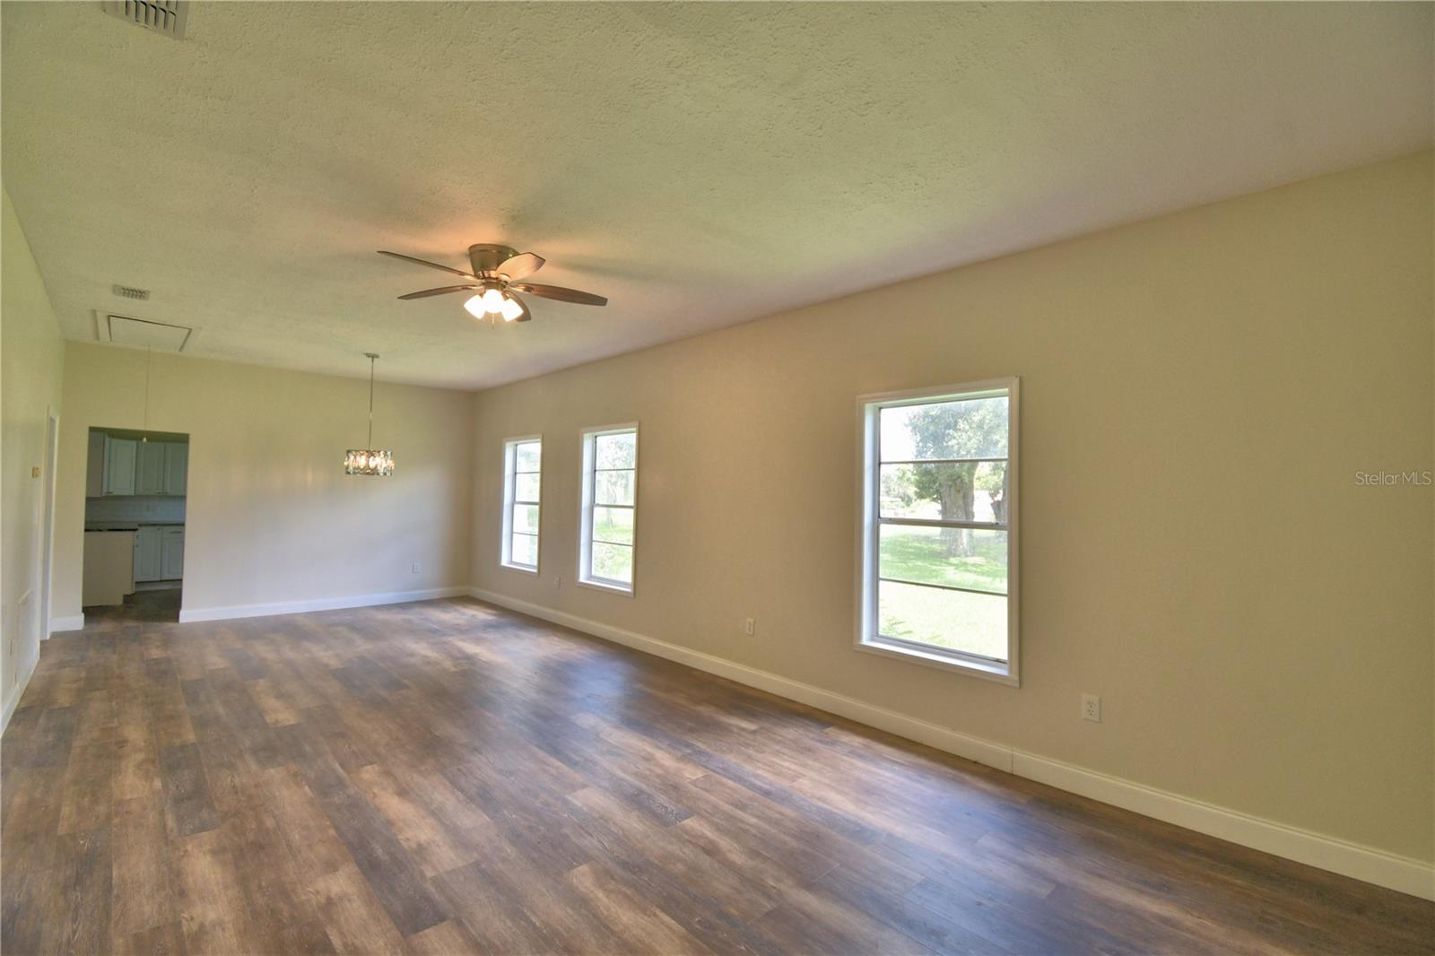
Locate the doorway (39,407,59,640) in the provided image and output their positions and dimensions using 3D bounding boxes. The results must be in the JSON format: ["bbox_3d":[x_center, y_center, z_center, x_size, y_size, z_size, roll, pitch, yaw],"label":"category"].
[{"bbox_3d":[-6.038,0.485,5.313,1.020,2.080,0.130,-1,-2,45],"label":"doorway"}]

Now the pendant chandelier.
[{"bbox_3d":[-3.664,-0.660,6.331,0.460,1.270,0.460,-1,-2,45],"label":"pendant chandelier"}]

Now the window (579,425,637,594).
[{"bbox_3d":[-1.108,0.311,6.177,0.990,1.670,0.130,-1,-2,45],"label":"window"}]

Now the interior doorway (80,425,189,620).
[{"bbox_3d":[-6.107,0.534,6.305,0.750,2.050,0.130,3,-2,-38],"label":"interior doorway"}]

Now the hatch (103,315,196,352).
[{"bbox_3d":[-5.408,-1.355,5.686,1.330,0.040,0.540,-1,-2,45],"label":"hatch"}]

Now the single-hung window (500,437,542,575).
[{"bbox_3d":[-2.419,0.322,7.485,0.980,1.660,0.130,-1,-2,45],"label":"single-hung window"}]

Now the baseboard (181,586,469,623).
[{"bbox_3d":[-4.621,1.547,7.382,3.000,0.140,0.020,3,-2,-38],"label":"baseboard"}]

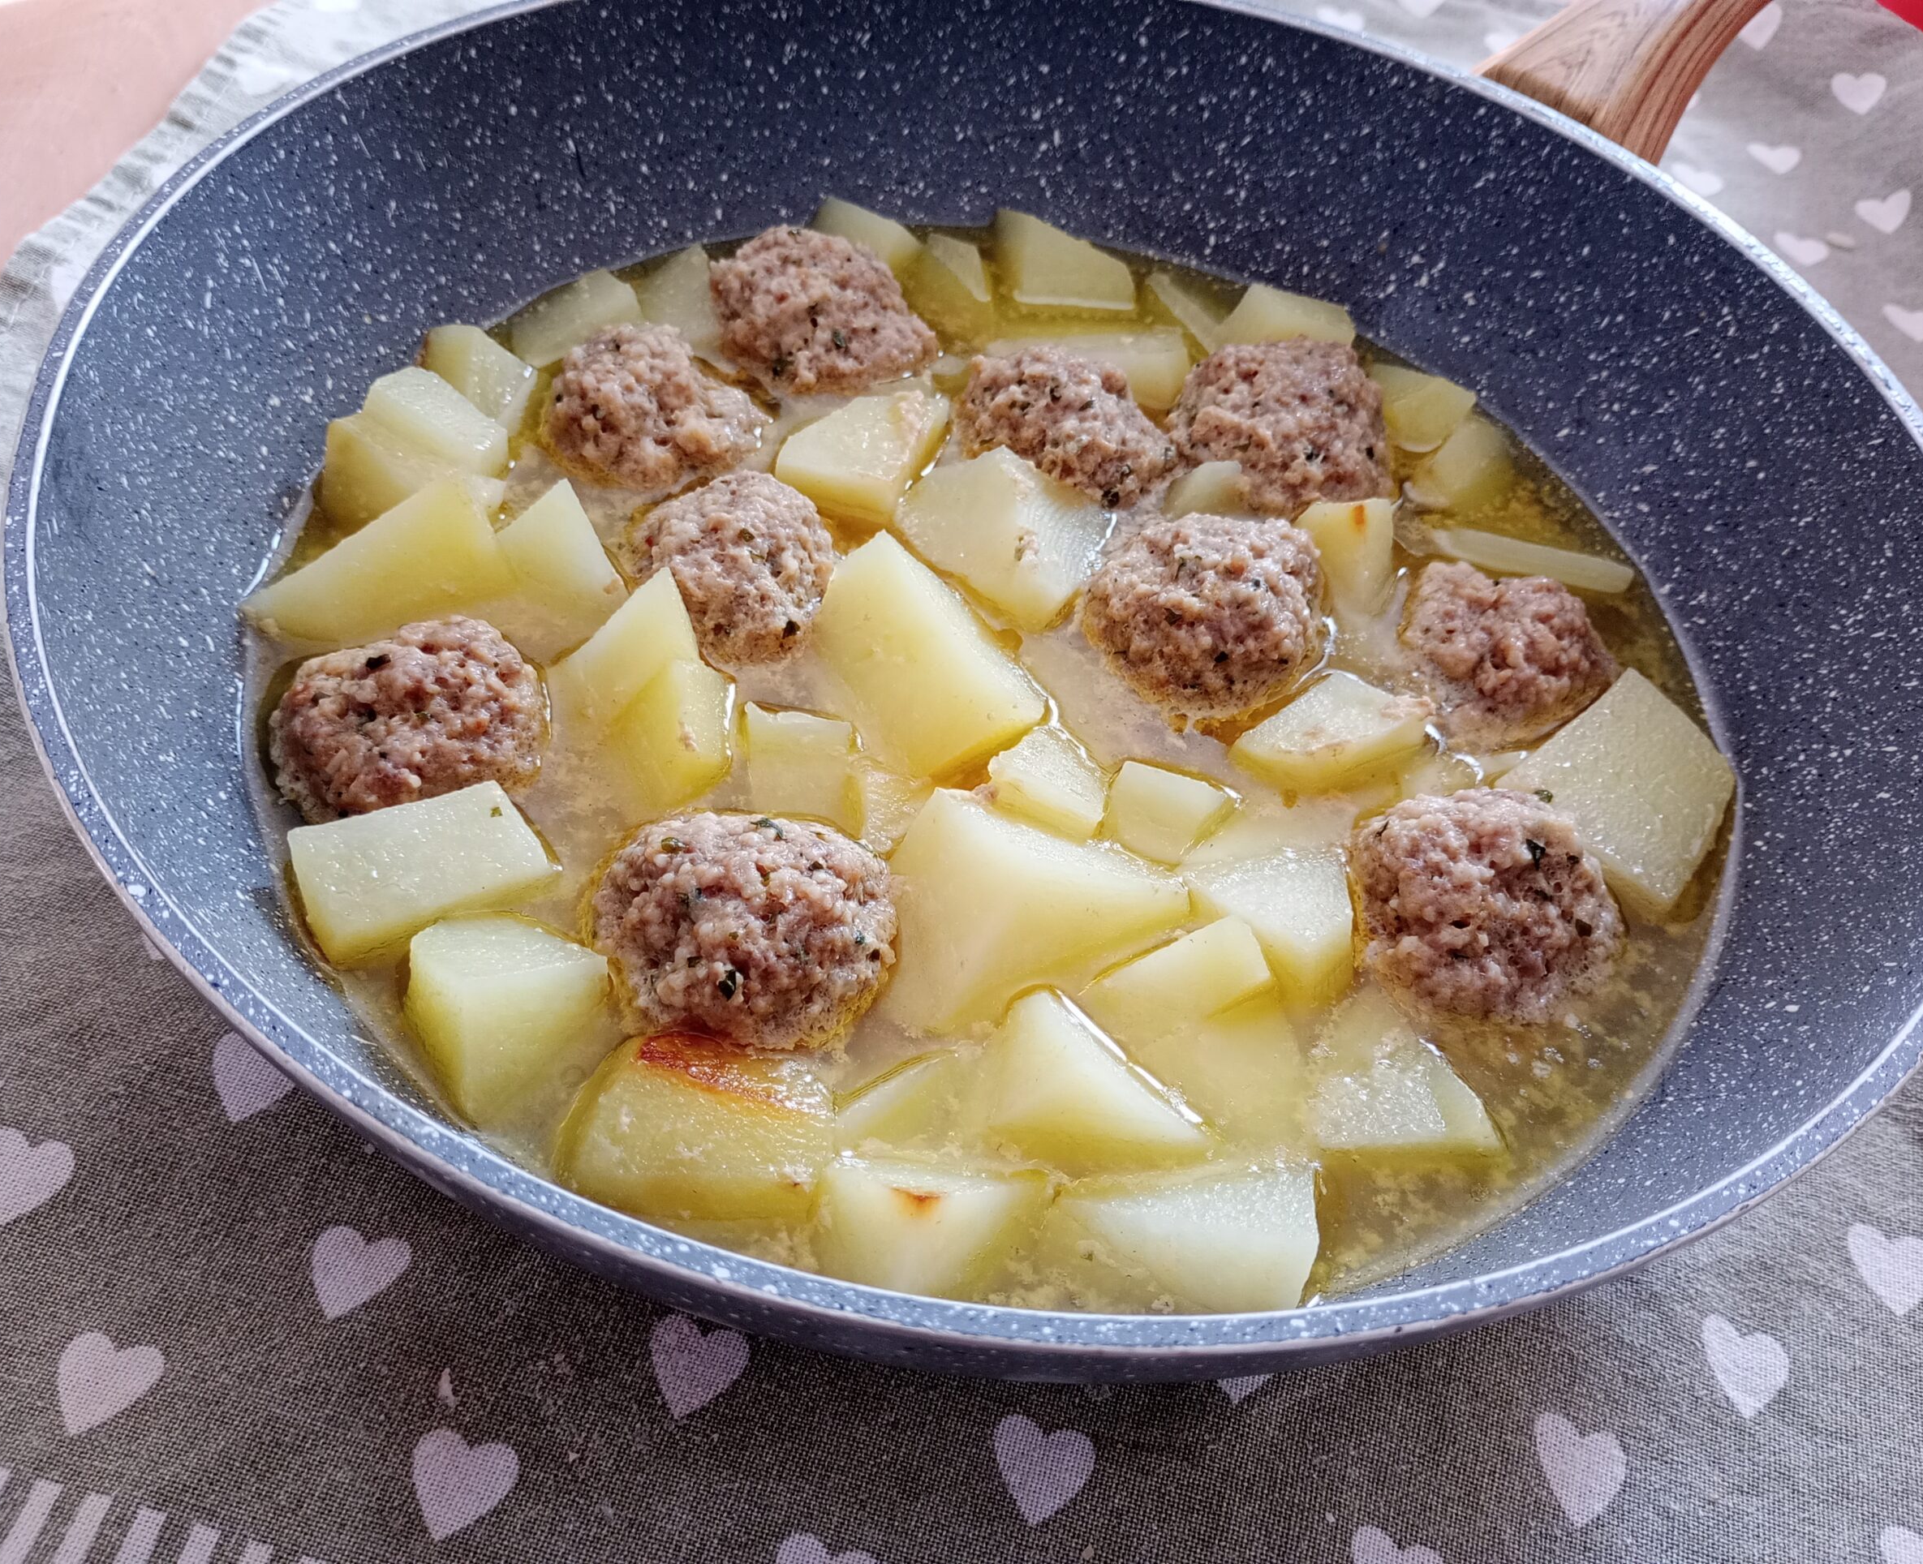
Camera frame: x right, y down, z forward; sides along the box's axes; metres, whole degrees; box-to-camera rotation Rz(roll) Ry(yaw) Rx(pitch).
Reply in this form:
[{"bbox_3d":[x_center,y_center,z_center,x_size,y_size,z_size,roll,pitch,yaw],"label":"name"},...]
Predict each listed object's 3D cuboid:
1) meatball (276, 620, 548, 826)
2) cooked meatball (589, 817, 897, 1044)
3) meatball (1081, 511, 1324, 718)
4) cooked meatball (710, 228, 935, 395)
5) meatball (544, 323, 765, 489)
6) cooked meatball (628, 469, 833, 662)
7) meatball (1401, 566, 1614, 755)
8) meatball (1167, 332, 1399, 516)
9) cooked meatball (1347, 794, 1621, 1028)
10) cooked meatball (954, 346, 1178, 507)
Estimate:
[{"bbox_3d":[-0.087,-0.007,0.266,0.041,0.033,0.041,10,50,0],"label":"meatball"},{"bbox_3d":[-0.032,0.023,0.248,0.043,0.033,0.040,10,50,0],"label":"cooked meatball"},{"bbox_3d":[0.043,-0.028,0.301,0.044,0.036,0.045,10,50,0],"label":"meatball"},{"bbox_3d":[-0.028,-0.094,0.346,0.047,0.037,0.046,10,50,0],"label":"cooked meatball"},{"bbox_3d":[-0.059,-0.069,0.322,0.041,0.033,0.041,10,50,0],"label":"meatball"},{"bbox_3d":[-0.040,-0.037,0.297,0.040,0.031,0.040,10,50,0],"label":"cooked meatball"},{"bbox_3d":[0.099,-0.021,0.303,0.039,0.032,0.040,10,50,0],"label":"meatball"},{"bbox_3d":[0.064,-0.069,0.339,0.045,0.036,0.045,10,50,0],"label":"meatball"},{"bbox_3d":[0.082,0.020,0.266,0.042,0.034,0.042,10,50,0],"label":"cooked meatball"},{"bbox_3d":[0.021,-0.066,0.330,0.043,0.035,0.043,10,50,0],"label":"cooked meatball"}]

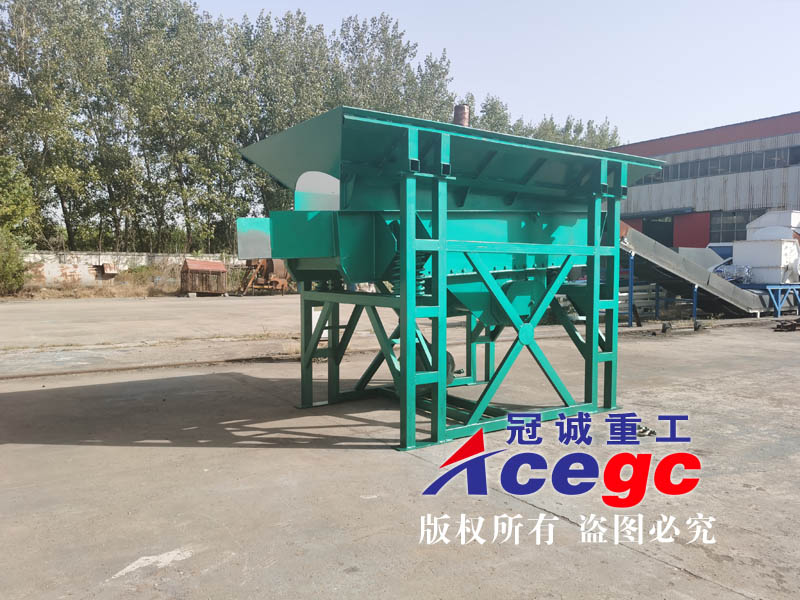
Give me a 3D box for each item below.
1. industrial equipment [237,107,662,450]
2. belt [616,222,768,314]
[{"bbox_3d":[0.587,-0.194,7.209,4.752,2.915,2.320,-2,3,-35],"label":"industrial equipment"},{"bbox_3d":[9.273,-0.774,20.657,8.900,0.780,1.250,17,-8,-34],"label":"belt"}]

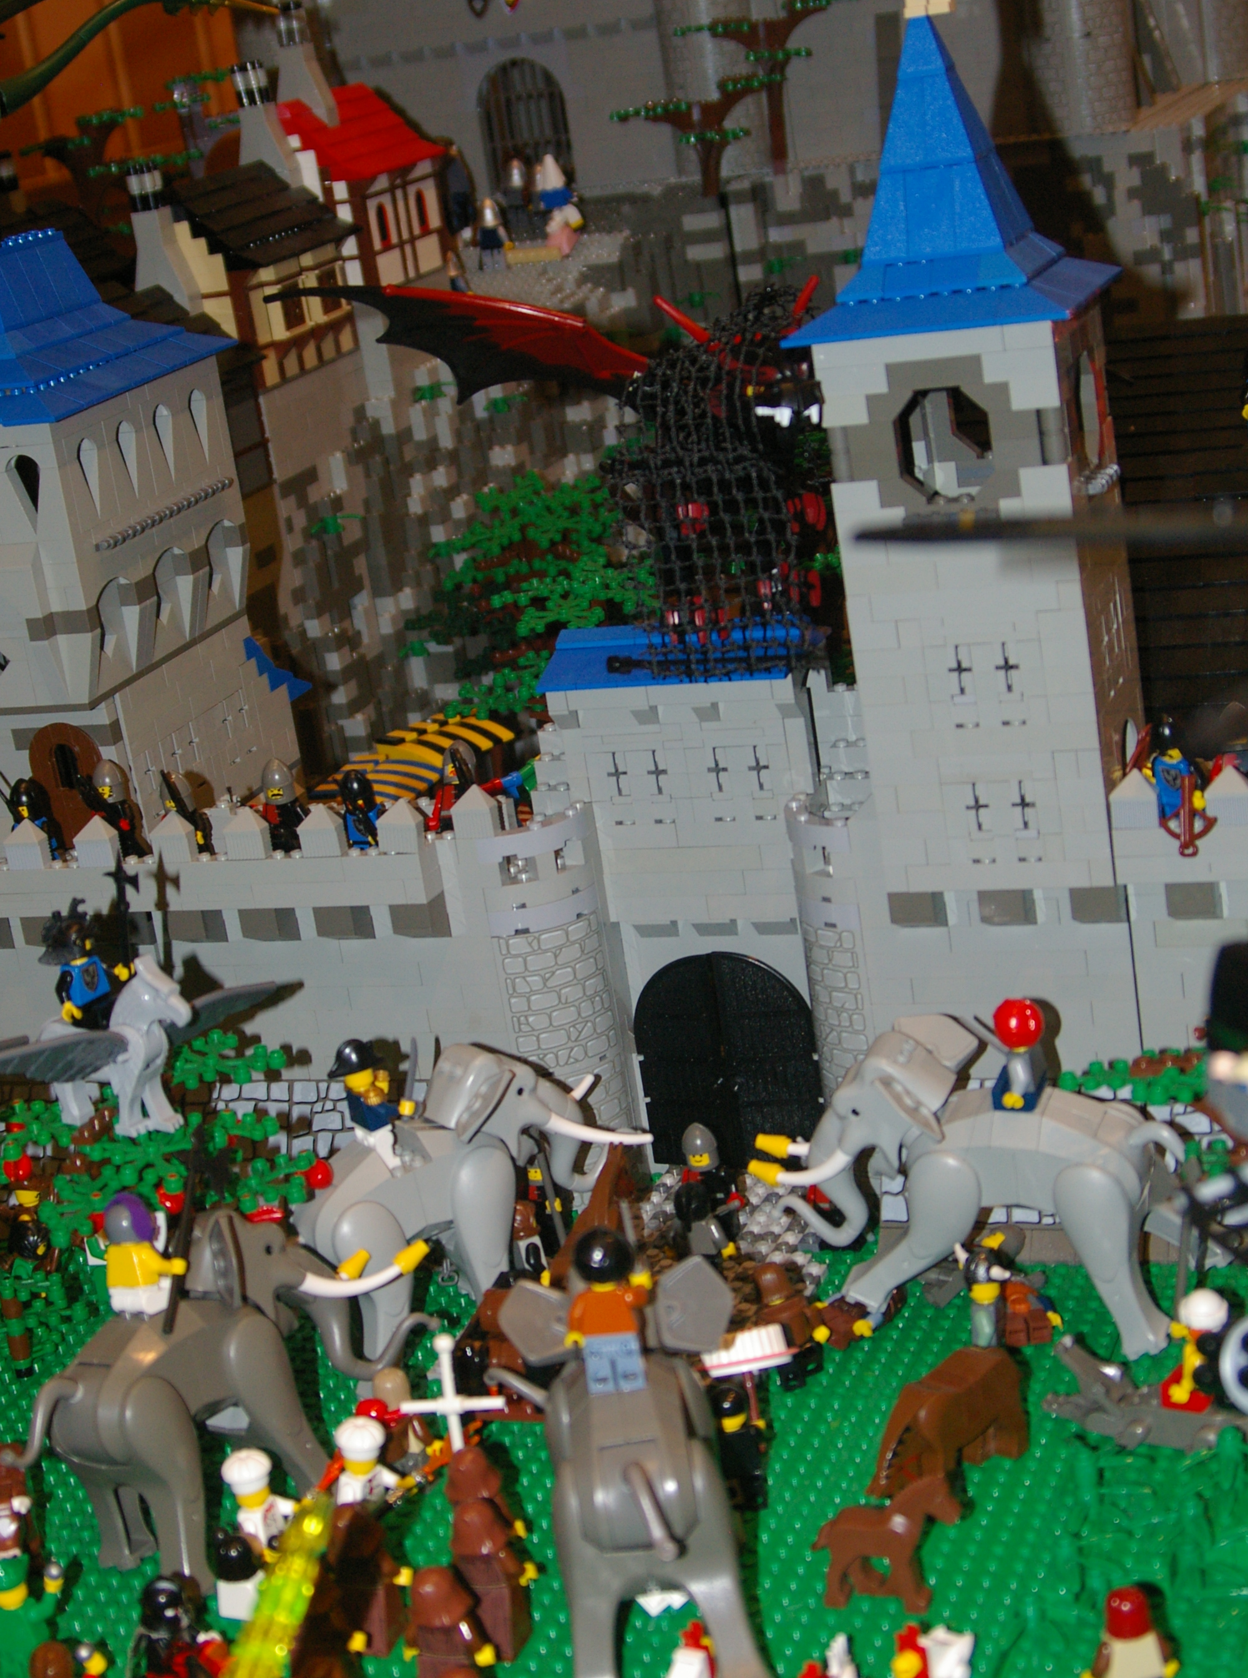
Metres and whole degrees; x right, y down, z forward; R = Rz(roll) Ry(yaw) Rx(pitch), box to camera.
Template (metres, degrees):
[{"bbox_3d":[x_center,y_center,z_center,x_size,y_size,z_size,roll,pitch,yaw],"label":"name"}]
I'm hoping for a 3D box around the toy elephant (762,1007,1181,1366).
[{"bbox_3d":[0.116,0.113,1.003,0.148,0.103,0.068,-2,19,21],"label":"toy elephant"}]

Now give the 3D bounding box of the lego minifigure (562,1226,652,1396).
[{"bbox_3d":[-0.005,0.134,0.846,0.026,0.043,0.015,-8,3,2],"label":"lego minifigure"}]

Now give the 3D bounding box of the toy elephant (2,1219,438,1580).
[{"bbox_3d":[-0.125,0.167,0.953,0.066,0.102,0.158,7,23,40],"label":"toy elephant"}]

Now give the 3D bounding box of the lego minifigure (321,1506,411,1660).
[{"bbox_3d":[-0.076,0.215,0.871,0.026,0.048,0.017,-2,19,21],"label":"lego minifigure"}]

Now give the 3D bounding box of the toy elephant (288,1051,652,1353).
[{"bbox_3d":[-0.059,0.125,1.051,0.150,0.102,0.066,-21,21,-34],"label":"toy elephant"}]

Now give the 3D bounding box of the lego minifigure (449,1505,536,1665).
[{"bbox_3d":[-0.039,0.211,0.859,0.026,0.051,0.017,-2,19,21],"label":"lego minifigure"}]

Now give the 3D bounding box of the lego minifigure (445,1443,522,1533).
[{"bbox_3d":[-0.043,0.203,0.889,0.026,0.048,0.018,-2,19,21],"label":"lego minifigure"}]

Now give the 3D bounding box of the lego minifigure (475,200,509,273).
[{"bbox_3d":[-0.081,-0.369,1.806,0.025,0.043,0.014,-2,19,21],"label":"lego minifigure"}]

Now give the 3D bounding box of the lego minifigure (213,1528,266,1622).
[{"bbox_3d":[-0.114,0.221,0.890,0.024,0.034,0.016,0,20,24],"label":"lego minifigure"}]

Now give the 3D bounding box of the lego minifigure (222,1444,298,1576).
[{"bbox_3d":[-0.109,0.209,0.905,0.019,0.048,0.026,9,25,44],"label":"lego minifigure"}]

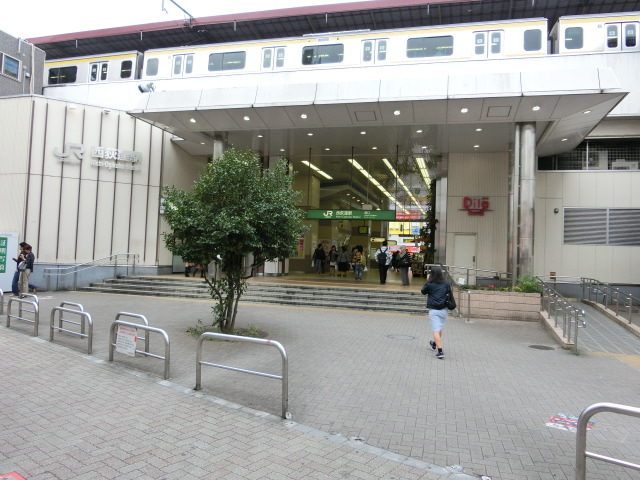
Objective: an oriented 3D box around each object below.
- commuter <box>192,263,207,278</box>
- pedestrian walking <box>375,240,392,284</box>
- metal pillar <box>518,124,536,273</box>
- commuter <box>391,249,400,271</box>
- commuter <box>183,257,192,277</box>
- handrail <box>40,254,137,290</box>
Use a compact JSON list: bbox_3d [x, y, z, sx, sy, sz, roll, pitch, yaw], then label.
[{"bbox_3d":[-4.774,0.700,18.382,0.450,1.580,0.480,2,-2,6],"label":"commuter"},{"bbox_3d":[2.534,0.898,18.379,0.620,1.740,0.420,2,-2,0],"label":"pedestrian walking"},{"bbox_3d":[6.406,-0.855,14.106,0.460,5.250,0.460,2,-2,13],"label":"metal pillar"},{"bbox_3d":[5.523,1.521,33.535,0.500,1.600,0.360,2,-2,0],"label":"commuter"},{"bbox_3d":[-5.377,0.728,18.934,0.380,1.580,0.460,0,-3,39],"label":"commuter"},{"bbox_3d":[-8.909,1.234,18.071,3.330,1.460,0.100,4,-3,-30],"label":"handrail"}]

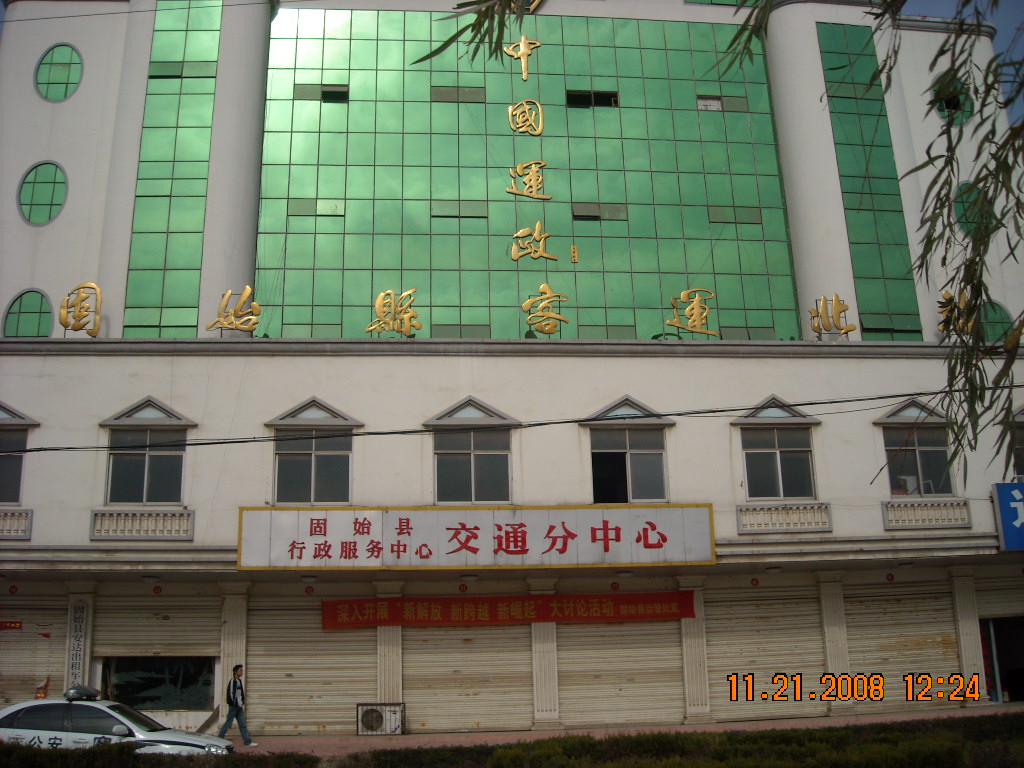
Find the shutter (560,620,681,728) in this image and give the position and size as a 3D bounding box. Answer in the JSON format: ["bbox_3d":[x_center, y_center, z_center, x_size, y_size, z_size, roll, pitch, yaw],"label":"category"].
[{"bbox_3d":[2.399,6.102,22.891,2.780,2.850,0.120,0,-16,-6],"label":"shutter"}]

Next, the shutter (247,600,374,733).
[{"bbox_3d":[-4.308,6.038,22.248,2.780,2.850,0.120,0,-16,-6],"label":"shutter"}]

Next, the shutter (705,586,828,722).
[{"bbox_3d":[6.082,6.479,24.718,2.846,3.096,0.120,0,-16,-6],"label":"shutter"}]

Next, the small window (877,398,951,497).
[{"bbox_3d":[9.058,1.439,23.273,1.880,2.250,0.250,0,-16,-6],"label":"small window"}]

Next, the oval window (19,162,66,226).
[{"bbox_3d":[-11.434,-4.640,25.233,1.199,1.739,0.200,0,-16,-6],"label":"oval window"}]

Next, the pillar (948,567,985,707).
[{"bbox_3d":[11.092,6.163,25.273,0.713,3.418,0.400,0,-16,-6],"label":"pillar"}]

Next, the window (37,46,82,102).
[{"bbox_3d":[-10.803,-7.413,24.720,1.130,1.600,0.150,0,-16,-6],"label":"window"}]

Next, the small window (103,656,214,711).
[{"bbox_3d":[-7.977,6.730,23.350,2.497,1.233,0.120,0,-16,-6],"label":"small window"}]

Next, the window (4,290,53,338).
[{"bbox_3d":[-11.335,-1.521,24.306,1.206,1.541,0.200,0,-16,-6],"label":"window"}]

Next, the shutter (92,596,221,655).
[{"bbox_3d":[-8.095,5.504,23.563,2.900,1.327,0.120,0,-16,-6],"label":"shutter"}]

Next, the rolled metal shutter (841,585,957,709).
[{"bbox_3d":[8.900,6.055,23.659,2.620,2.850,0.120,0,-16,-6],"label":"rolled metal shutter"}]

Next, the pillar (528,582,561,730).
[{"bbox_3d":[0.737,5.916,22.771,0.680,3.250,0.480,0,-16,-6],"label":"pillar"}]

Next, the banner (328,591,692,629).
[{"bbox_3d":[-0.003,5.272,24.084,8.640,0.681,0.060,0,-16,-6],"label":"banner"}]

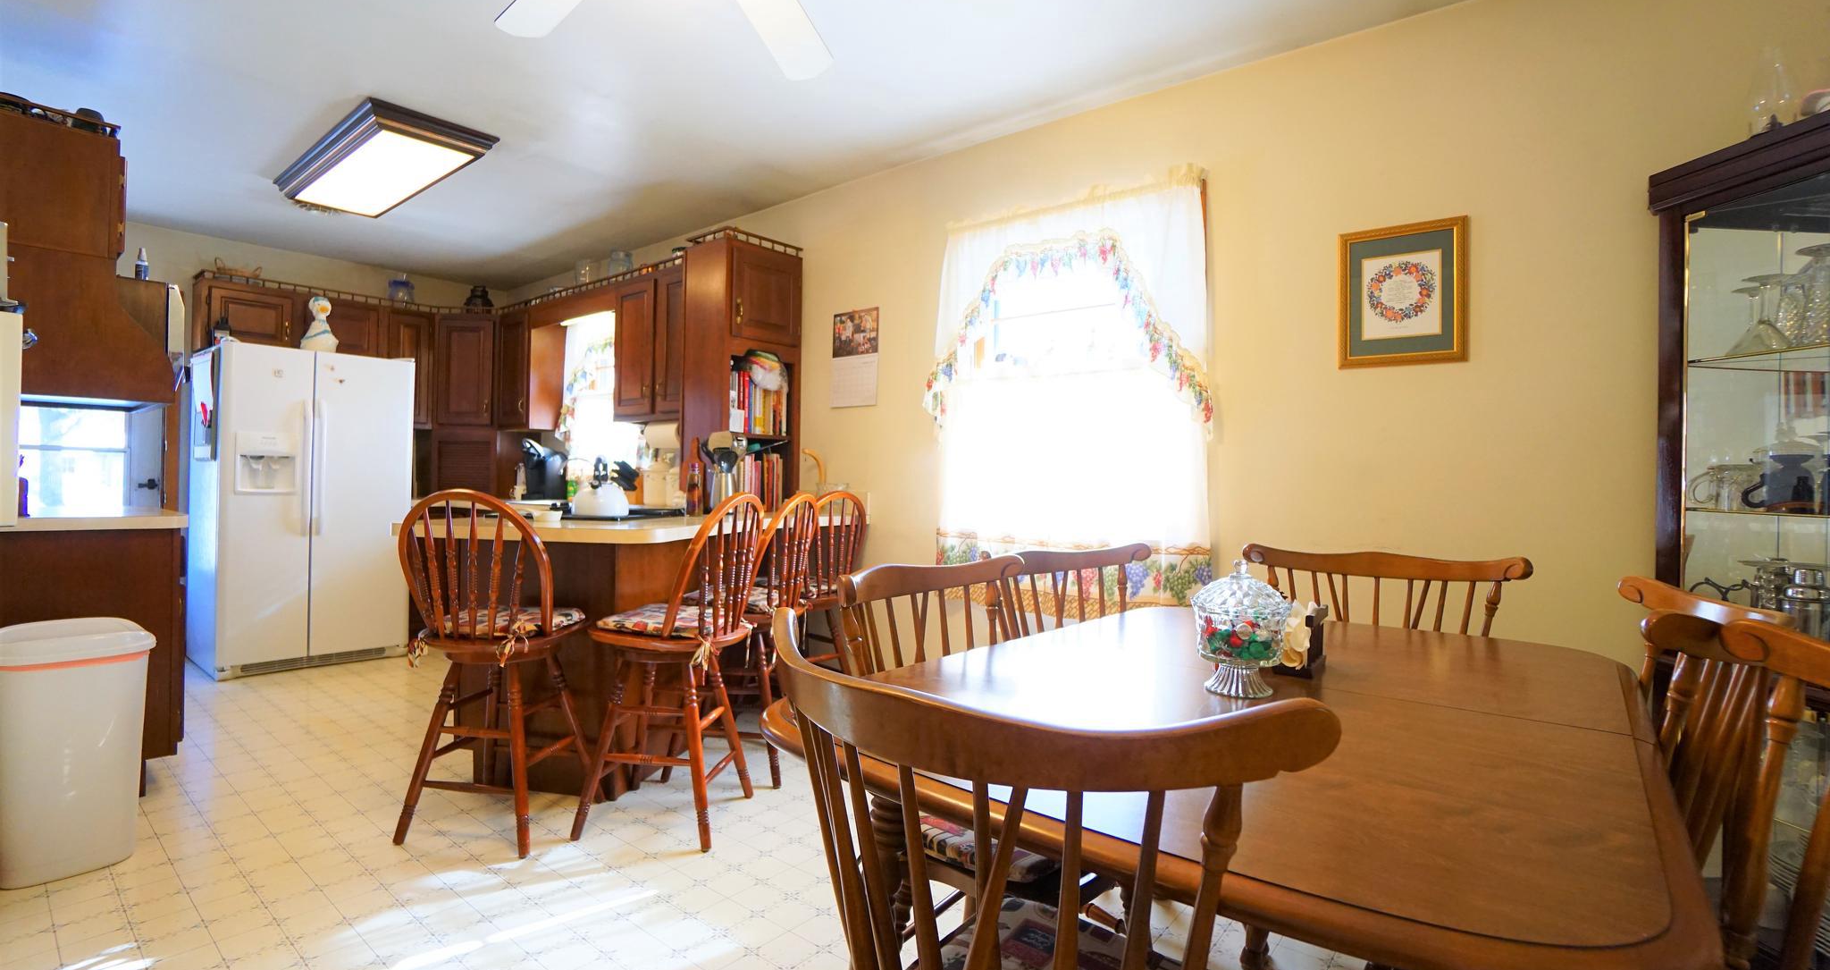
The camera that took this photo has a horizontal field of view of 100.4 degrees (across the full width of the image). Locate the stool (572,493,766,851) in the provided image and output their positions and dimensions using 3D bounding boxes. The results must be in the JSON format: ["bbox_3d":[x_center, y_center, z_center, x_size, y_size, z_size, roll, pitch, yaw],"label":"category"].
[{"bbox_3d":[-0.767,0.538,2.454,0.485,1.050,0.455,1,0,17],"label":"stool"}]

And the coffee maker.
[{"bbox_3d":[-2.174,-0.085,4.472,0.215,0.350,0.290,1,-1,22],"label":"coffee maker"}]

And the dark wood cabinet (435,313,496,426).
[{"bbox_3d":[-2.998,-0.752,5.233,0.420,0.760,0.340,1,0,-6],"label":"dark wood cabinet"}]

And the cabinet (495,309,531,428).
[{"bbox_3d":[-2.503,-0.739,5.059,0.471,0.760,0.310,2,1,39],"label":"cabinet"}]

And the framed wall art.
[{"bbox_3d":[1.405,-0.546,2.201,0.317,0.407,0.028,1,-1,38],"label":"framed wall art"}]

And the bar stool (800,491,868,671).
[{"bbox_3d":[-0.501,0.538,3.314,0.485,1.050,0.455,2,1,37],"label":"bar stool"}]

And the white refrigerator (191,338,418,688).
[{"bbox_3d":[-3.624,0.135,4.506,0.870,1.745,0.872,1,-1,38],"label":"white refrigerator"}]

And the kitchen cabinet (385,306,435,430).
[{"bbox_3d":[-3.386,-0.759,5.030,0.310,0.750,0.285,2,1,39],"label":"kitchen cabinet"}]

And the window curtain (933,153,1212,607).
[{"bbox_3d":[0.517,-0.304,2.844,1.150,1.520,0.100,1,-1,38],"label":"window curtain"}]

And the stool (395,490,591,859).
[{"bbox_3d":[-1.272,0.527,2.370,0.455,1.050,0.485,1,0,3],"label":"stool"}]

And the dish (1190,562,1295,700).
[{"bbox_3d":[0.503,0.215,1.179,0.156,0.202,0.156,1,-1,38],"label":"dish"}]

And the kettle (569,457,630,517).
[{"bbox_3d":[-1.213,0.004,2.941,0.212,0.238,0.222,1,-1,-5],"label":"kettle"}]

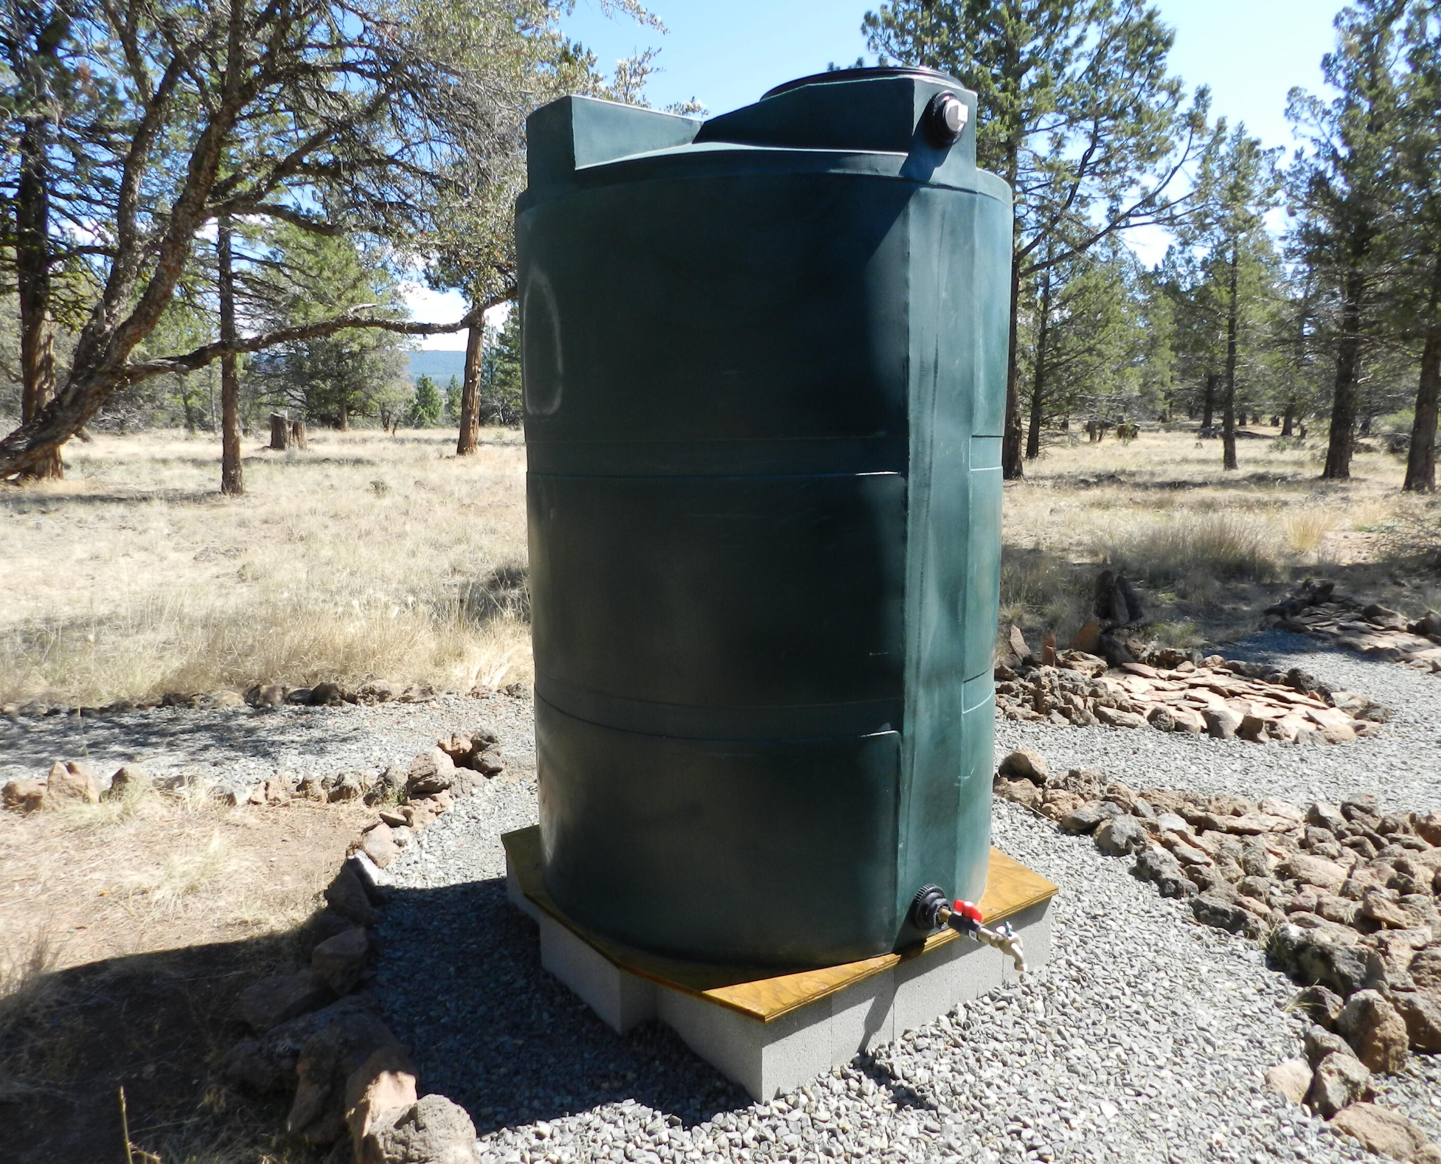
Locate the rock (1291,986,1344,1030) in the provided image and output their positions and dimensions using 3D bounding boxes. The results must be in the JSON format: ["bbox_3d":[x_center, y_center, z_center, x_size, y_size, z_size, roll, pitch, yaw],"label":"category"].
[{"bbox_3d":[1.399,0.995,2.406,0.136,0.116,0.136,6,11,40],"label":"rock"}]

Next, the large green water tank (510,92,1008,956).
[{"bbox_3d":[0.121,-0.215,2.744,1.226,1.995,1.246,-6,10,-36],"label":"large green water tank"}]

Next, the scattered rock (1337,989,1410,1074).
[{"bbox_3d":[1.509,1.037,2.385,0.140,0.160,0.145,6,11,34],"label":"scattered rock"}]

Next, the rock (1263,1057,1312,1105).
[{"bbox_3d":[1.257,1.107,2.287,0.093,0.081,0.084,6,11,31],"label":"rock"}]

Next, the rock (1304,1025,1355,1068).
[{"bbox_3d":[1.336,1.022,2.262,0.146,0.101,0.131,5,10,35],"label":"rock"}]

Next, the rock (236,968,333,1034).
[{"bbox_3d":[-1.071,1.034,2.551,0.235,0.110,0.140,-6,11,-34],"label":"rock"}]

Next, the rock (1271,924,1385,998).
[{"bbox_3d":[1.581,0.988,2.694,0.280,0.155,0.150,8,12,41],"label":"rock"}]

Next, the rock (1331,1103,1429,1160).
[{"bbox_3d":[1.343,1.124,2.111,0.180,0.075,0.105,8,12,41],"label":"rock"}]

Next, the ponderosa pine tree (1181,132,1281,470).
[{"bbox_3d":[11.861,-6.528,23.876,2.360,7.770,2.360,5,10,26],"label":"ponderosa pine tree"}]

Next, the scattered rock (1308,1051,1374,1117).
[{"bbox_3d":[1.343,1.087,2.235,0.120,0.118,0.102,6,11,33],"label":"scattered rock"}]

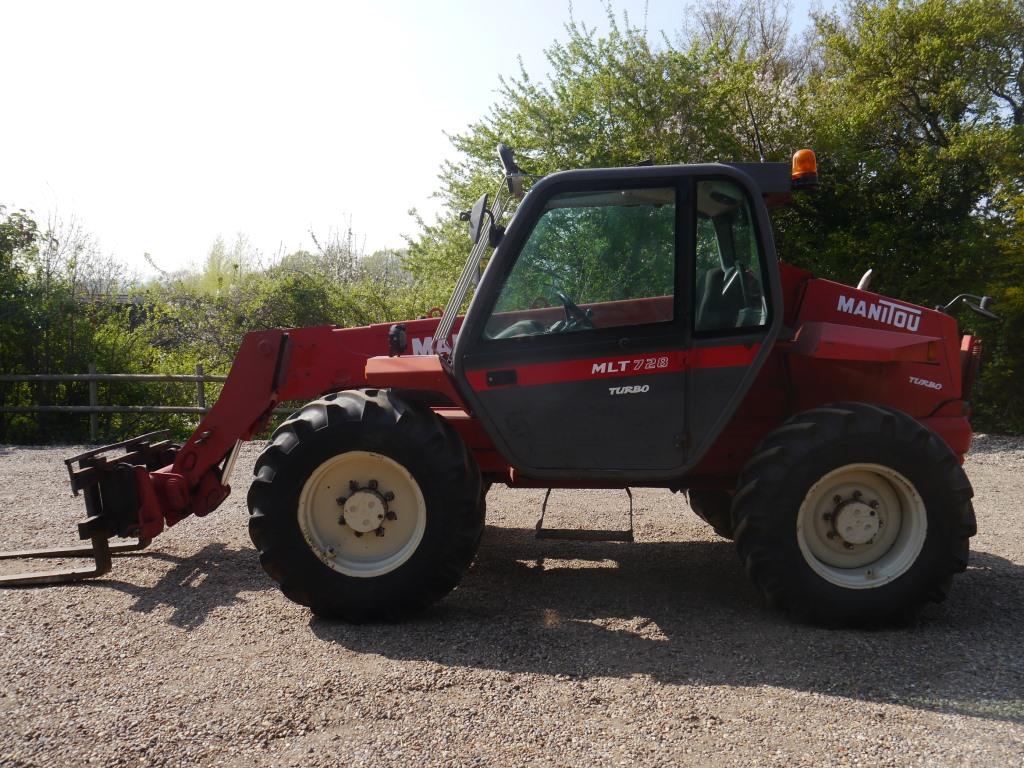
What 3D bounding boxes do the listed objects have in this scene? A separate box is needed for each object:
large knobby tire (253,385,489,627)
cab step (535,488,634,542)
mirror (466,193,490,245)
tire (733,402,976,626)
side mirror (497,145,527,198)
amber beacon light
[{"bbox_3d":[-0.770,0.638,4.490,1.230,1.210,0.430,0,2,2],"label":"large knobby tire"},{"bbox_3d":[0.391,0.710,4.470,0.520,0.290,0.200,0,2,2],"label":"cab step"},{"bbox_3d":[-0.176,-0.882,4.430,0.070,0.275,0.180,13,0,-13],"label":"mirror"},{"bbox_3d":[1.788,0.683,4.420,1.230,1.200,0.430,0,2,2],"label":"tire"},{"bbox_3d":[-0.013,-1.363,5.300,0.080,0.360,0.190,-12,7,28],"label":"side mirror"},{"bbox_3d":[1.677,-1.230,4.750,0.152,0.235,0.152,0,2,2],"label":"amber beacon light"}]

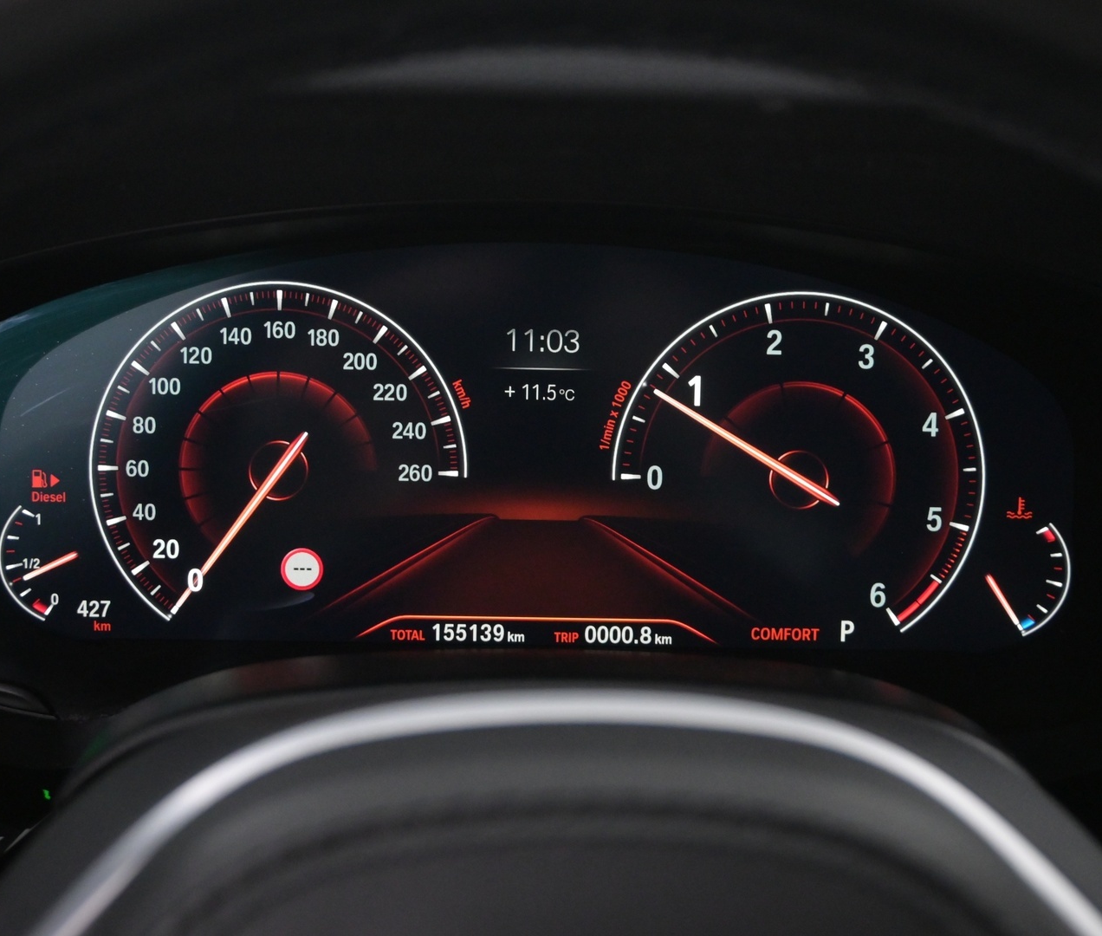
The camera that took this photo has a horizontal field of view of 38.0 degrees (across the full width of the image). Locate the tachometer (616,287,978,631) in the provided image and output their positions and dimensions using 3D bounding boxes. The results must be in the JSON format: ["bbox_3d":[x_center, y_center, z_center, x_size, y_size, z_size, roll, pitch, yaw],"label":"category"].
[{"bbox_3d":[0.068,-0.001,0.438,0.102,0.093,0.010,1,4,-1],"label":"tachometer"}]

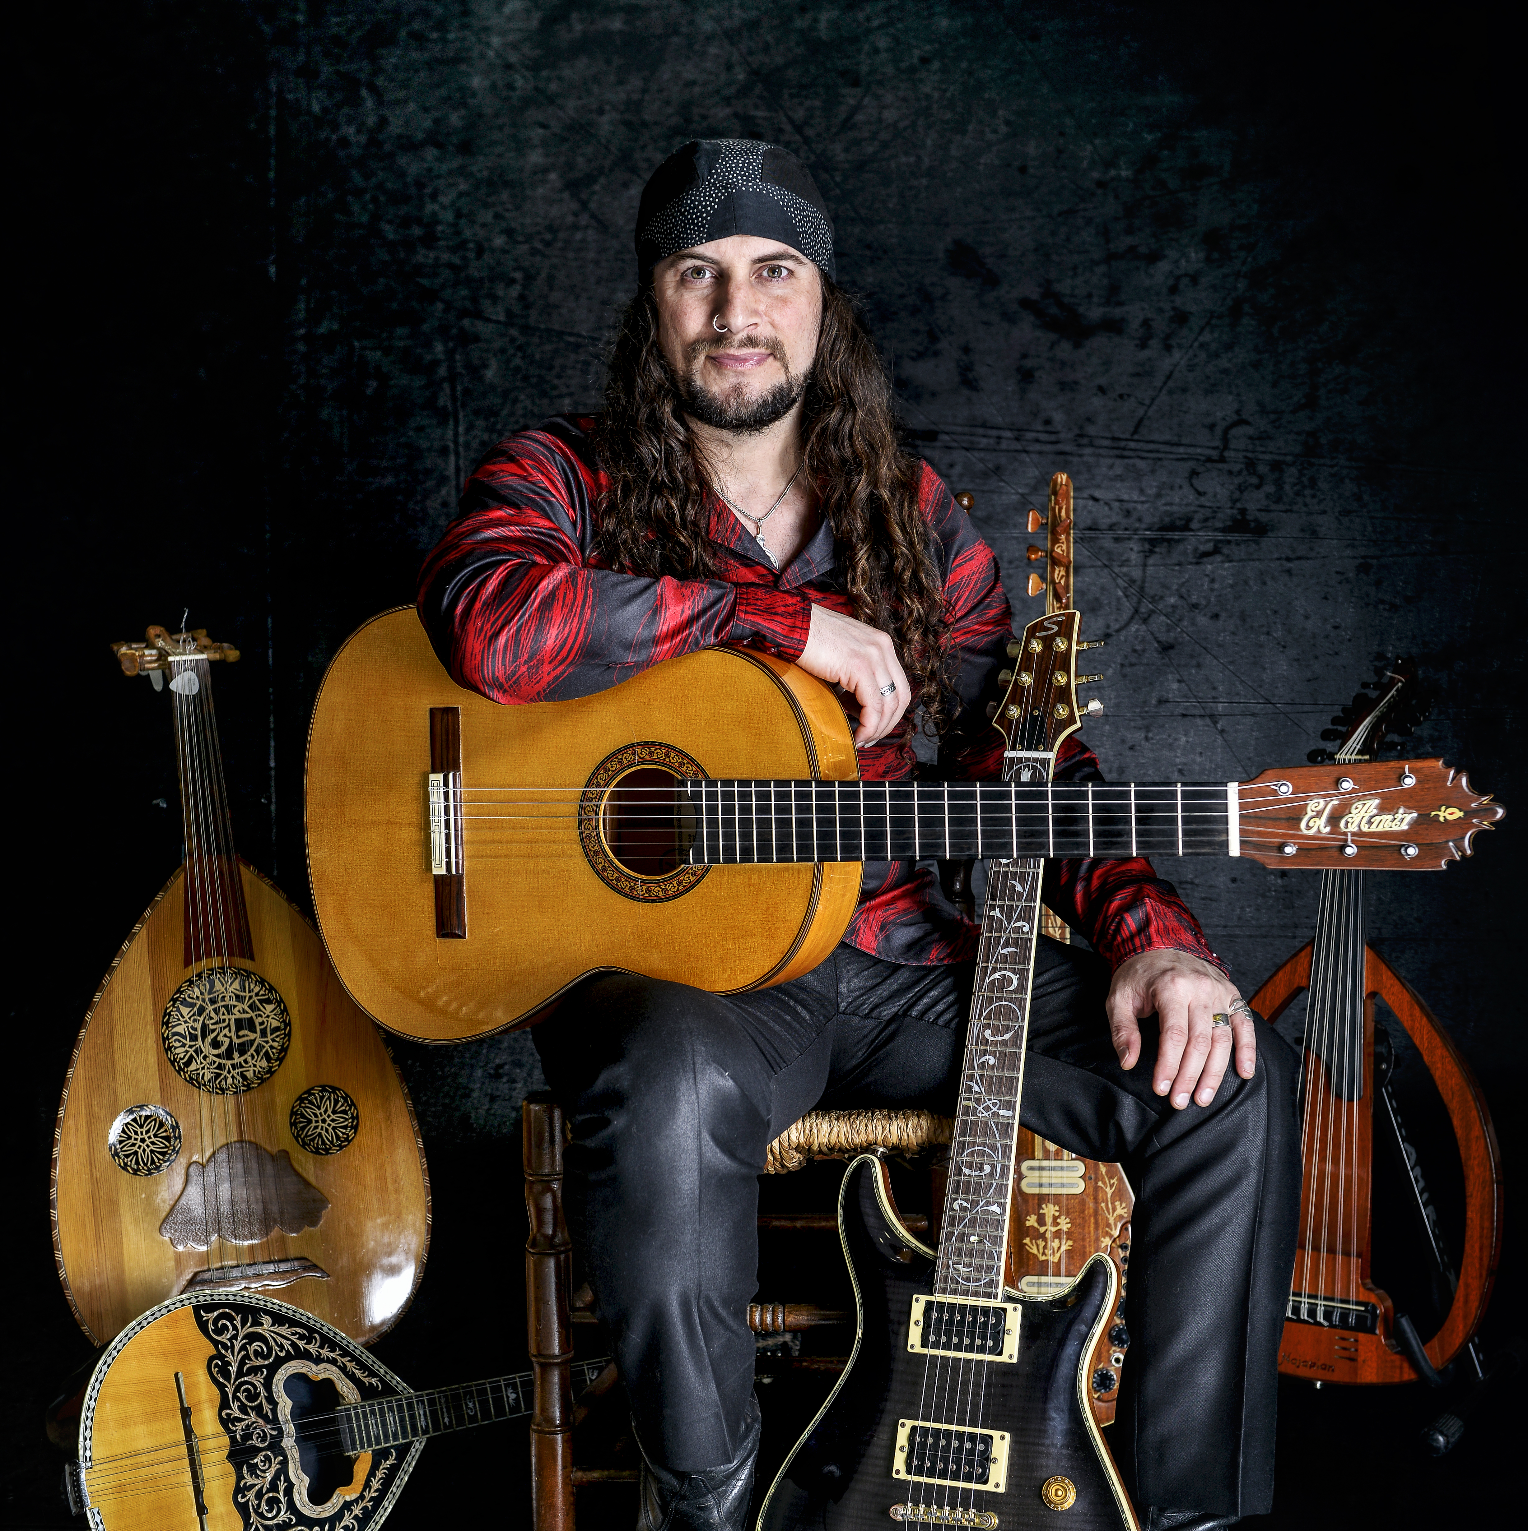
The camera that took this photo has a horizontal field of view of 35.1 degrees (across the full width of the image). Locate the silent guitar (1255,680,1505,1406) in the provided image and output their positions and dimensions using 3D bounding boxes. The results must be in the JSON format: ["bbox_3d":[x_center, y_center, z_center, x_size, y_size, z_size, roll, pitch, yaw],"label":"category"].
[{"bbox_3d":[0.641,0.266,2.639,0.360,0.800,0.160,1,-9,27],"label":"silent guitar"}]

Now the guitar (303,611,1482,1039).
[{"bbox_3d":[0.076,0.043,1.916,1.000,0.365,0.110,-1,2,24],"label":"guitar"}]

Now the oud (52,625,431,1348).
[{"bbox_3d":[-0.554,0.232,2.404,0.360,0.755,0.200,-3,-10,-25],"label":"oud"}]

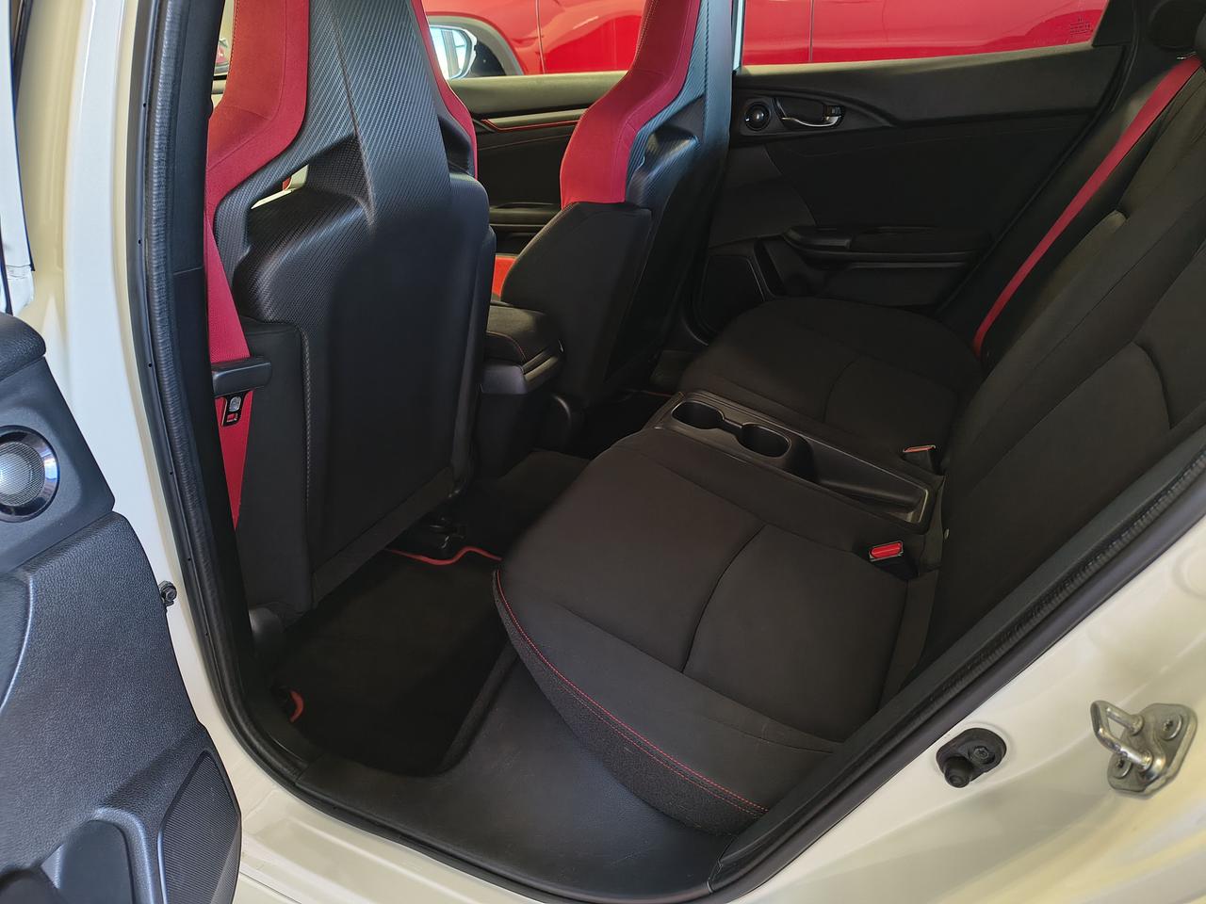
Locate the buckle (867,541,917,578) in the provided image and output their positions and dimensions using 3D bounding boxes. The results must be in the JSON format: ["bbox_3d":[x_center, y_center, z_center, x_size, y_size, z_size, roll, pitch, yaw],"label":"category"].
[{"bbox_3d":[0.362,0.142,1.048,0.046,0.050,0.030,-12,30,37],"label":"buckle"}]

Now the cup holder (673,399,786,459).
[{"bbox_3d":[0.185,-0.018,1.270,0.180,0.056,0.090,22,31,16],"label":"cup holder"}]

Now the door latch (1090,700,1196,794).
[{"bbox_3d":[0.298,0.163,0.468,0.038,0.057,0.043,28,22,-23],"label":"door latch"}]

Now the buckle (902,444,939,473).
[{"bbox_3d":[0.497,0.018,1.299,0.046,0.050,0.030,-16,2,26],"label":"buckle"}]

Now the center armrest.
[{"bbox_3d":[-0.198,-0.203,1.358,0.260,0.060,0.155,11,27,22],"label":"center armrest"}]

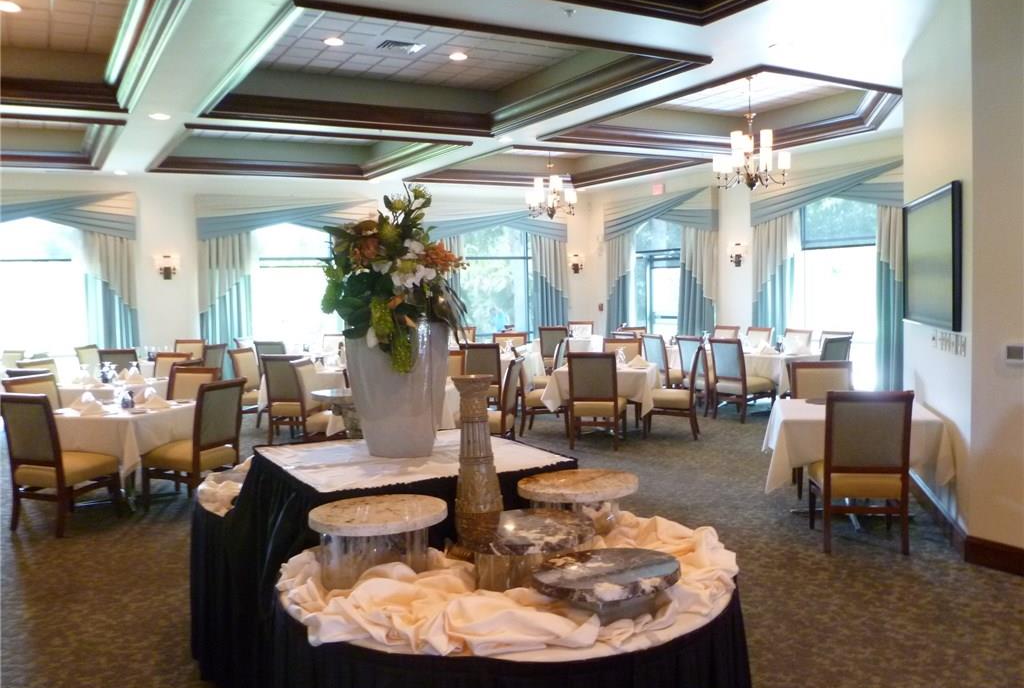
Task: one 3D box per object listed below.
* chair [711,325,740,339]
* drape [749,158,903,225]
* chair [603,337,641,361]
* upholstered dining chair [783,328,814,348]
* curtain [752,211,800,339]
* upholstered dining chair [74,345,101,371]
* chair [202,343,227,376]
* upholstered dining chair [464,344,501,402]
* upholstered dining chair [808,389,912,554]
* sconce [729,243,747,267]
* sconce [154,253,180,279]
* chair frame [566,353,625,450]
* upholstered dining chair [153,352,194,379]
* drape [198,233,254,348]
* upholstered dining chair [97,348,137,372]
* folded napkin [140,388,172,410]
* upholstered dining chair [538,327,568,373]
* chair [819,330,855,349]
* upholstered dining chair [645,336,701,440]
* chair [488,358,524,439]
[{"bbox_3d":[2.893,0.261,11.922,0.600,0.980,0.520,-4,5,-31],"label":"chair"},{"bbox_3d":[3.963,-1.867,10.265,0.200,0.640,2.580,-4,5,-29],"label":"drape"},{"bbox_3d":[1.245,0.458,9.669,0.520,0.980,0.600,0,4,18],"label":"chair"},{"bbox_3d":[3.571,0.314,10.879,0.580,0.965,0.490,-4,5,-29],"label":"upholstered dining chair"},{"bbox_3d":[3.667,-0.533,11.467,0.160,2.540,0.900,-4,5,-28],"label":"curtain"},{"bbox_3d":[-5.414,0.509,11.057,0.600,0.965,0.490,0,4,13],"label":"upholstered dining chair"},{"bbox_3d":[-4.048,0.514,10.717,0.585,0.960,0.495,0,4,16],"label":"chair"},{"bbox_3d":[-0.280,0.475,9.858,0.495,0.960,0.585,0,4,15],"label":"upholstered dining chair"},{"bbox_3d":[2.132,0.744,5.083,0.495,0.960,0.585,-1,4,12],"label":"upholstered dining chair"},{"bbox_3d":[3.360,-1.334,12.342,0.130,0.360,0.290,-4,5,-30],"label":"sconce"},{"bbox_3d":[-5.082,-1.158,12.220,0.330,0.370,0.160,-4,5,-28],"label":"sconce"},{"bbox_3d":[0.880,0.552,8.429,0.520,0.980,0.600,0,4,16],"label":"chair frame"},{"bbox_3d":[-3.971,0.598,9.327,0.490,0.965,0.600,0,4,16],"label":"upholstered dining chair"},{"bbox_3d":[-4.297,-0.392,12.585,0.800,2.530,0.180,-4,5,-29],"label":"drape"},{"bbox_3d":[-4.825,0.551,10.476,0.495,0.960,0.585,-1,4,4],"label":"upholstered dining chair"},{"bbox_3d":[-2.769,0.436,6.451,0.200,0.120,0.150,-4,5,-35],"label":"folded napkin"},{"bbox_3d":[0.762,0.204,13.197,0.490,0.965,0.600,0,4,24],"label":"upholstered dining chair"},{"bbox_3d":[3.836,0.347,10.306,0.580,0.965,0.490,-4,5,-29],"label":"chair"},{"bbox_3d":[1.727,0.503,8.845,0.600,0.980,0.520,0,4,15],"label":"upholstered dining chair"},{"bbox_3d":[-0.188,0.614,7.812,0.600,0.965,0.490,0,4,13],"label":"chair"}]

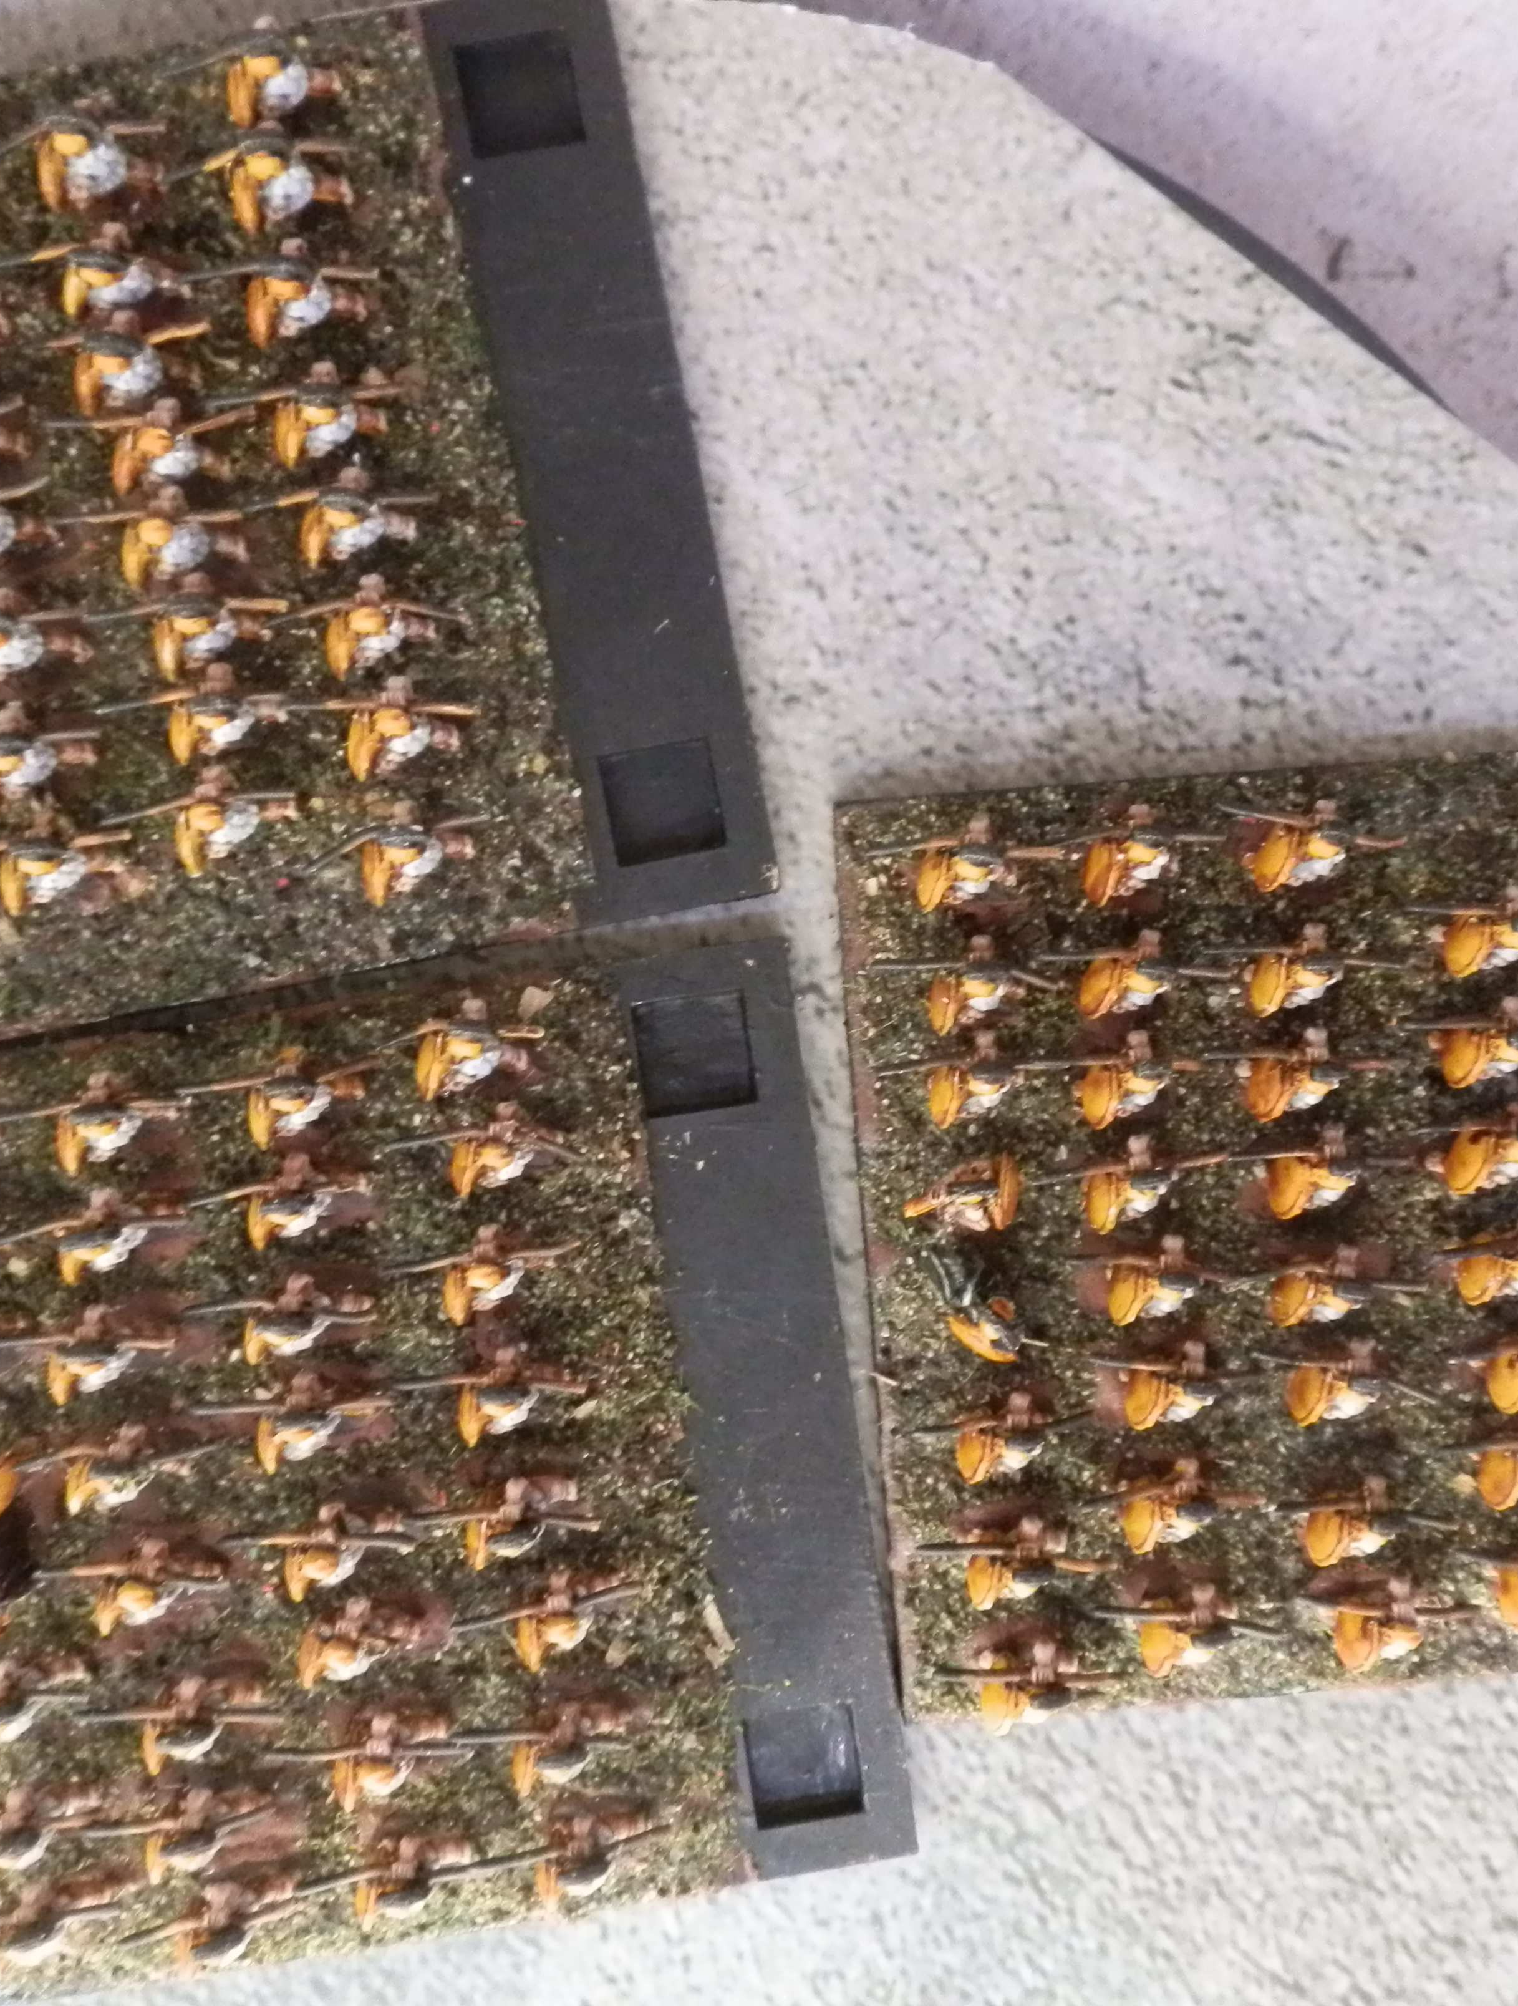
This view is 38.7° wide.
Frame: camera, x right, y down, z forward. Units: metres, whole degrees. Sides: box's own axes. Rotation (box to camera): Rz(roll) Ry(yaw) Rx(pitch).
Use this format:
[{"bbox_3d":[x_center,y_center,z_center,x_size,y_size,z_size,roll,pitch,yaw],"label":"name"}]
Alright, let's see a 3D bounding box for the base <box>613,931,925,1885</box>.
[{"bbox_3d":[0.001,0.026,0.142,0.011,0.003,0.060,-8,90,-3],"label":"base"}]

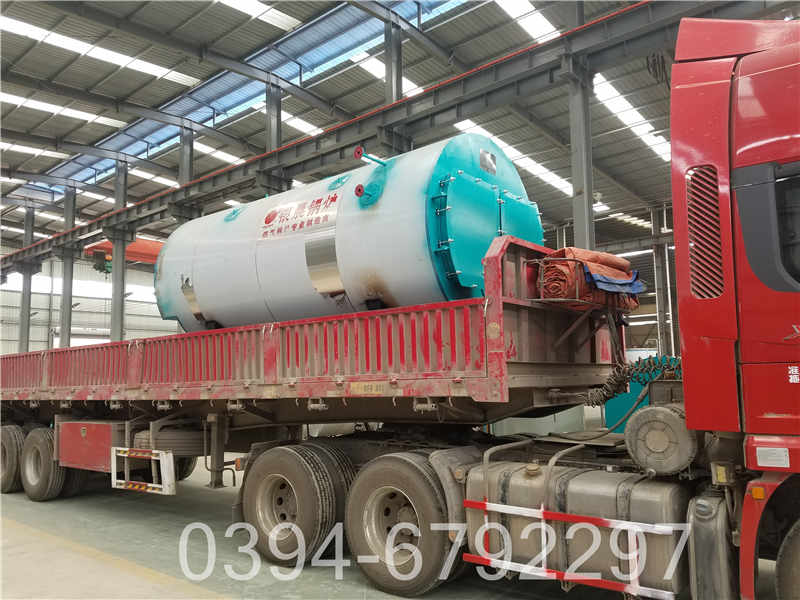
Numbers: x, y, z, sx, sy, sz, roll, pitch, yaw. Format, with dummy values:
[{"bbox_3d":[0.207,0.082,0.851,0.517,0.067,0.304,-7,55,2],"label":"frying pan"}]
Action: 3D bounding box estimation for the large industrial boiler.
[{"bbox_3d":[-0.788,-0.345,7.166,4.608,2.276,2.176,-7,-10,39],"label":"large industrial boiler"}]

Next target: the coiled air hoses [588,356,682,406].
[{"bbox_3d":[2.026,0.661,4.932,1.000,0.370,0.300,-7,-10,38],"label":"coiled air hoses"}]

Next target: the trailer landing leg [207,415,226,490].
[{"bbox_3d":[-2.238,1.824,7.330,0.200,0.880,0.200,-7,-10,38],"label":"trailer landing leg"}]

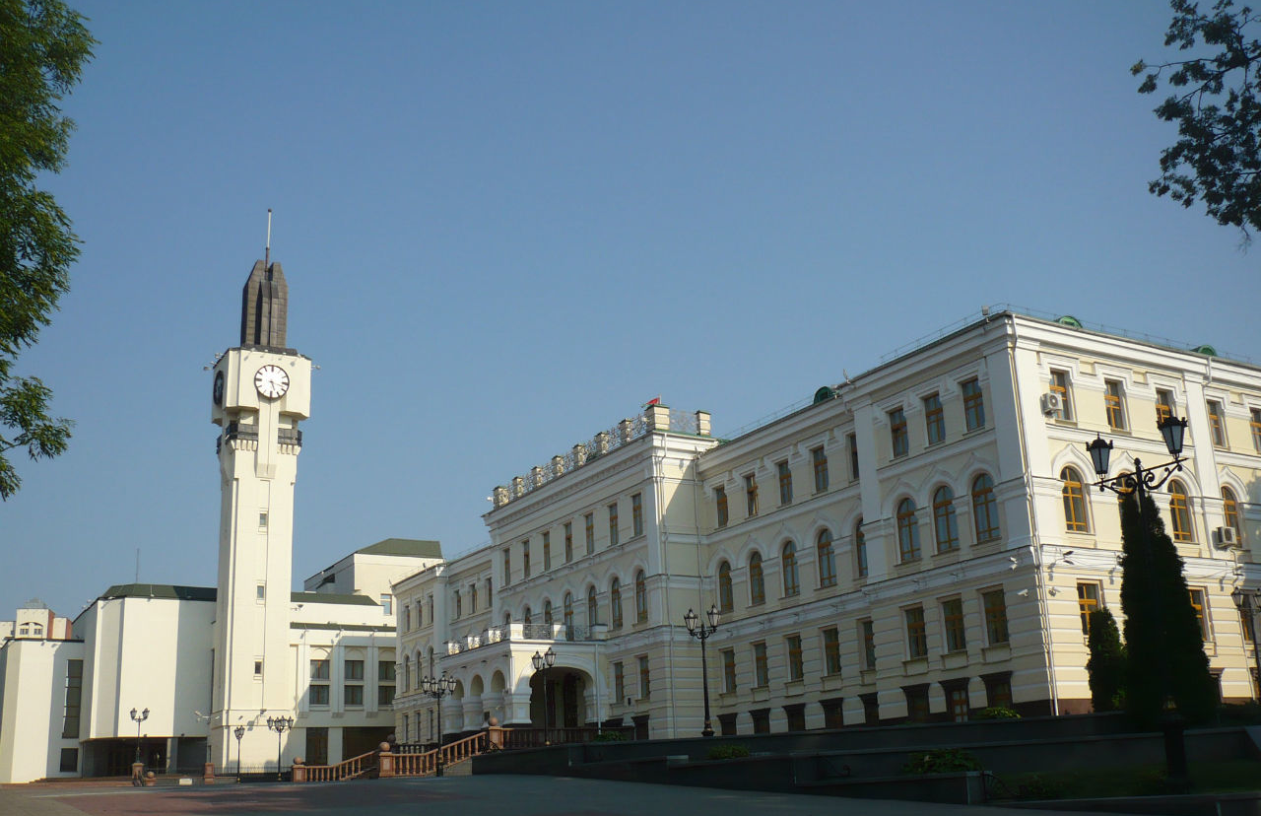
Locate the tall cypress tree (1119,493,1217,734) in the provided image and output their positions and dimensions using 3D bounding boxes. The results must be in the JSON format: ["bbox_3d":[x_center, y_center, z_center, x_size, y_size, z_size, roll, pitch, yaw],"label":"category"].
[{"bbox_3d":[9.540,3.691,22.801,1.550,4.250,1.550,7,-19,-30],"label":"tall cypress tree"}]

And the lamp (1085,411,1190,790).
[{"bbox_3d":[7.218,2.704,17.544,0.420,5.000,1.720,7,-19,-30],"label":"lamp"}]

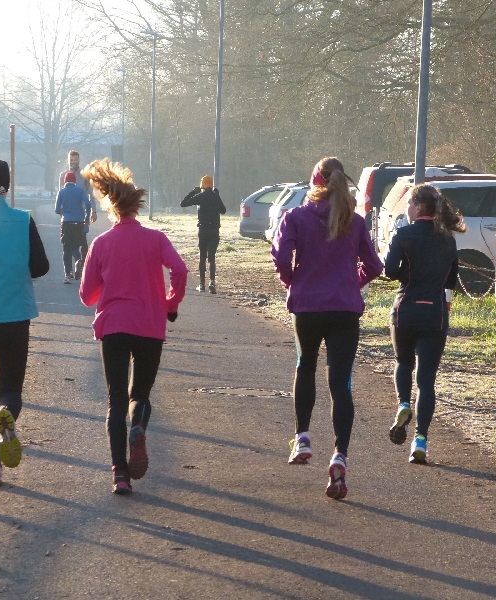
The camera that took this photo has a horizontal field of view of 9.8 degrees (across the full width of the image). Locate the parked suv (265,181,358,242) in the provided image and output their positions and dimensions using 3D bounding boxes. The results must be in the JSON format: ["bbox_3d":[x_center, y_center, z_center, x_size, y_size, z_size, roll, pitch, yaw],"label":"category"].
[{"bbox_3d":[2.808,-1.876,66.424,4.400,1.460,1.770,1,2,-10],"label":"parked suv"}]

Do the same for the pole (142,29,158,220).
[{"bbox_3d":[-3.641,-6.412,105.536,0.560,6.970,0.250,1,2,-5],"label":"pole"}]

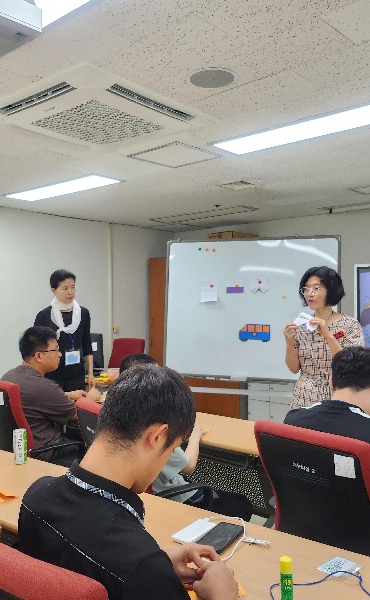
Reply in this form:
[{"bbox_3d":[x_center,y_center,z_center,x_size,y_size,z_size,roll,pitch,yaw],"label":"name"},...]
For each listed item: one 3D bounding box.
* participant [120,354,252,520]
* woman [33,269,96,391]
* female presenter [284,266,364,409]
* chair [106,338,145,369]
[{"bbox_3d":[-0.036,0.811,2.642,0.580,1.120,0.750,-1,-1,41],"label":"participant"},{"bbox_3d":[-0.863,0.580,3.932,0.460,1.600,0.320,0,-1,-25],"label":"woman"},{"bbox_3d":[0.768,0.592,3.105,0.480,1.570,0.420,0,-1,34],"label":"female presenter"},{"bbox_3d":[-0.659,0.929,6.023,0.580,0.960,0.580,0,-1,37],"label":"chair"}]

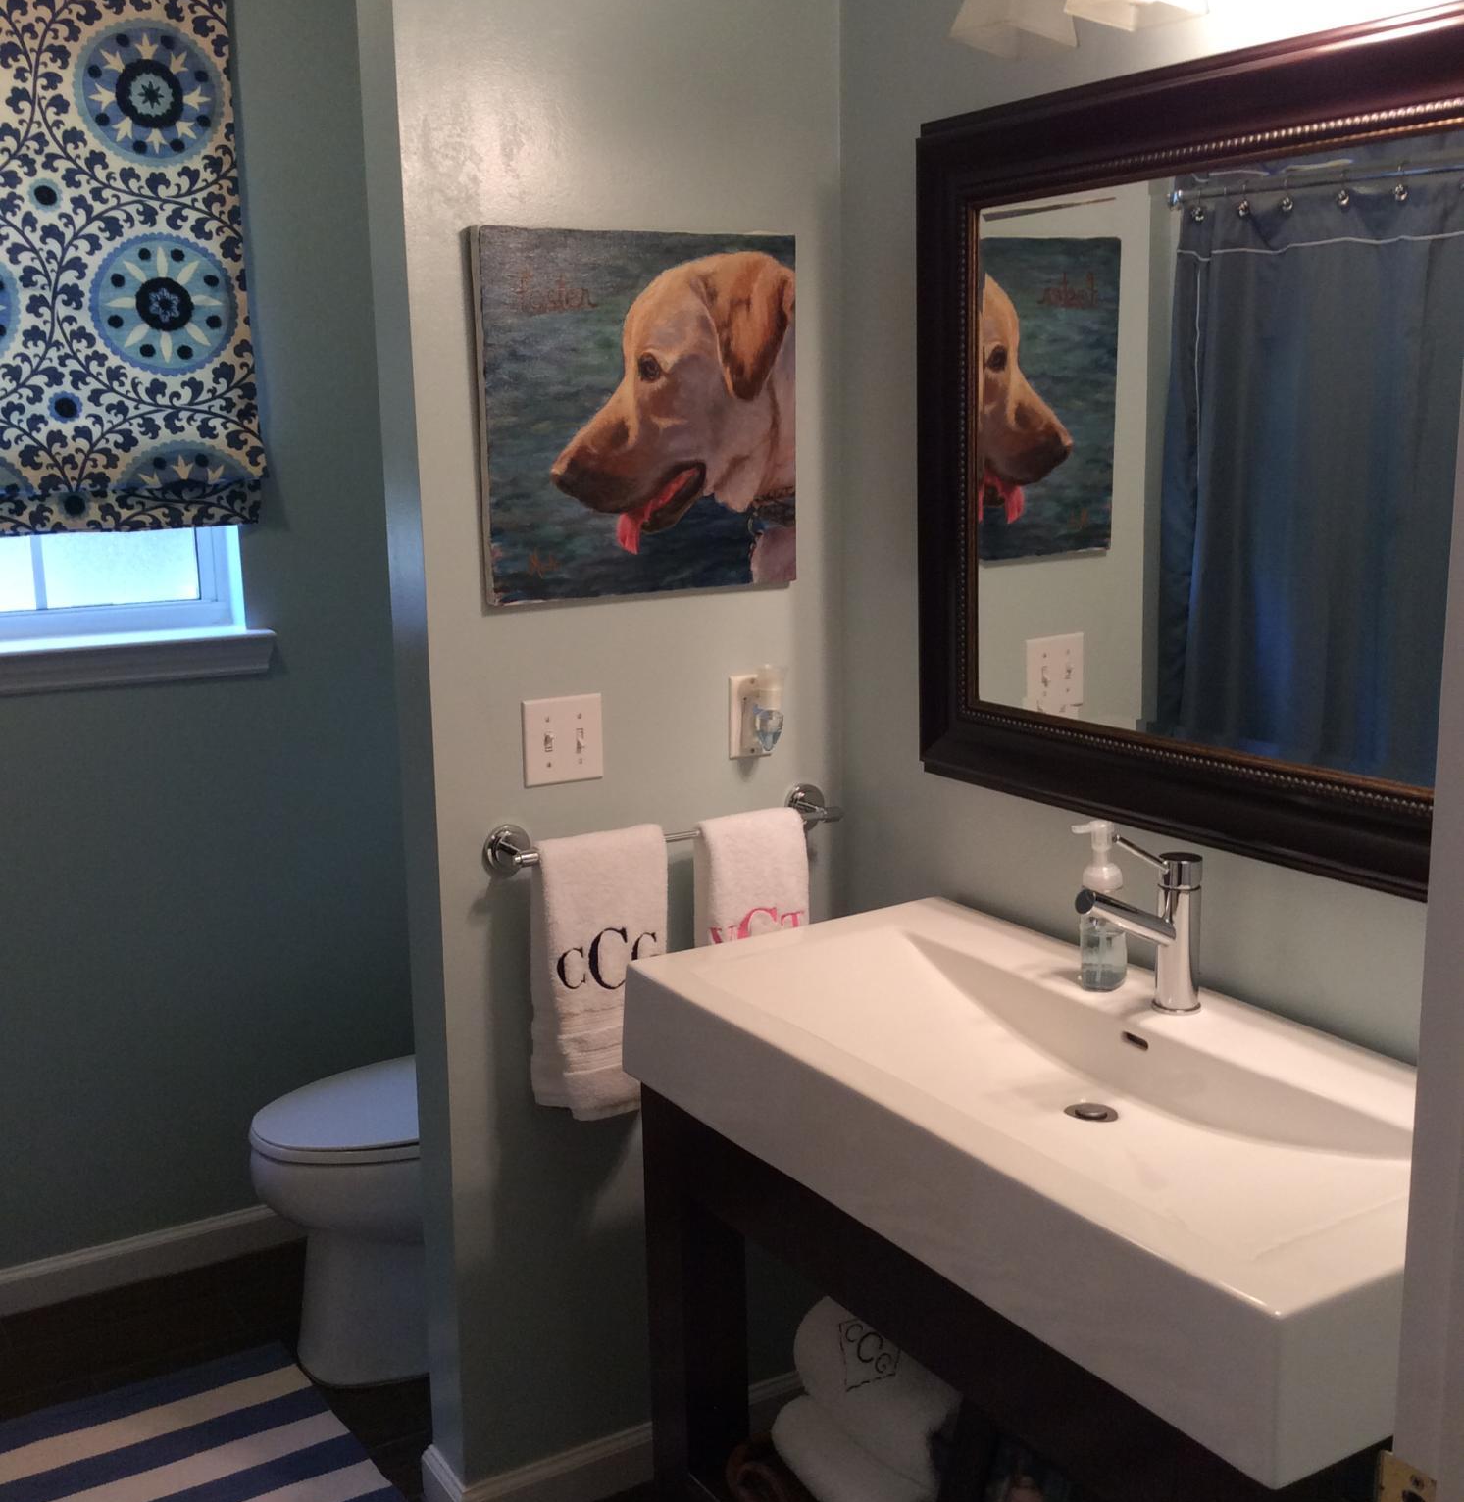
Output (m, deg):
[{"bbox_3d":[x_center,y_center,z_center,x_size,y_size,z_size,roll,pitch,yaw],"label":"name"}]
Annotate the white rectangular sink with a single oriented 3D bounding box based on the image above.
[{"bbox_3d":[0.344,0.374,1.884,0.488,0.140,1.025,-7,13,-30],"label":"white rectangular sink"}]

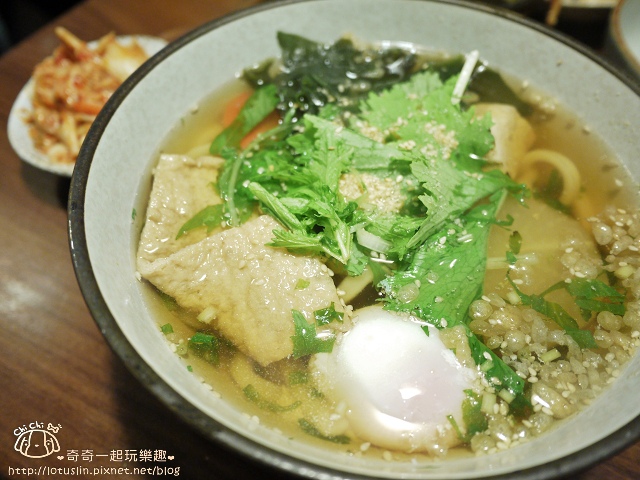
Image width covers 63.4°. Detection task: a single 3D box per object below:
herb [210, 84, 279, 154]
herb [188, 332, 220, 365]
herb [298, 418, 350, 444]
[{"bbox_3d":[-0.033,-0.057,0.241,0.014,0.011,0.056,21,57,14],"label":"herb"},{"bbox_3d":[-0.038,0.036,0.176,0.014,0.007,0.009,28,59,18],"label":"herb"},{"bbox_3d":[0.001,0.060,0.163,0.018,0.005,0.005,18,57,12],"label":"herb"}]

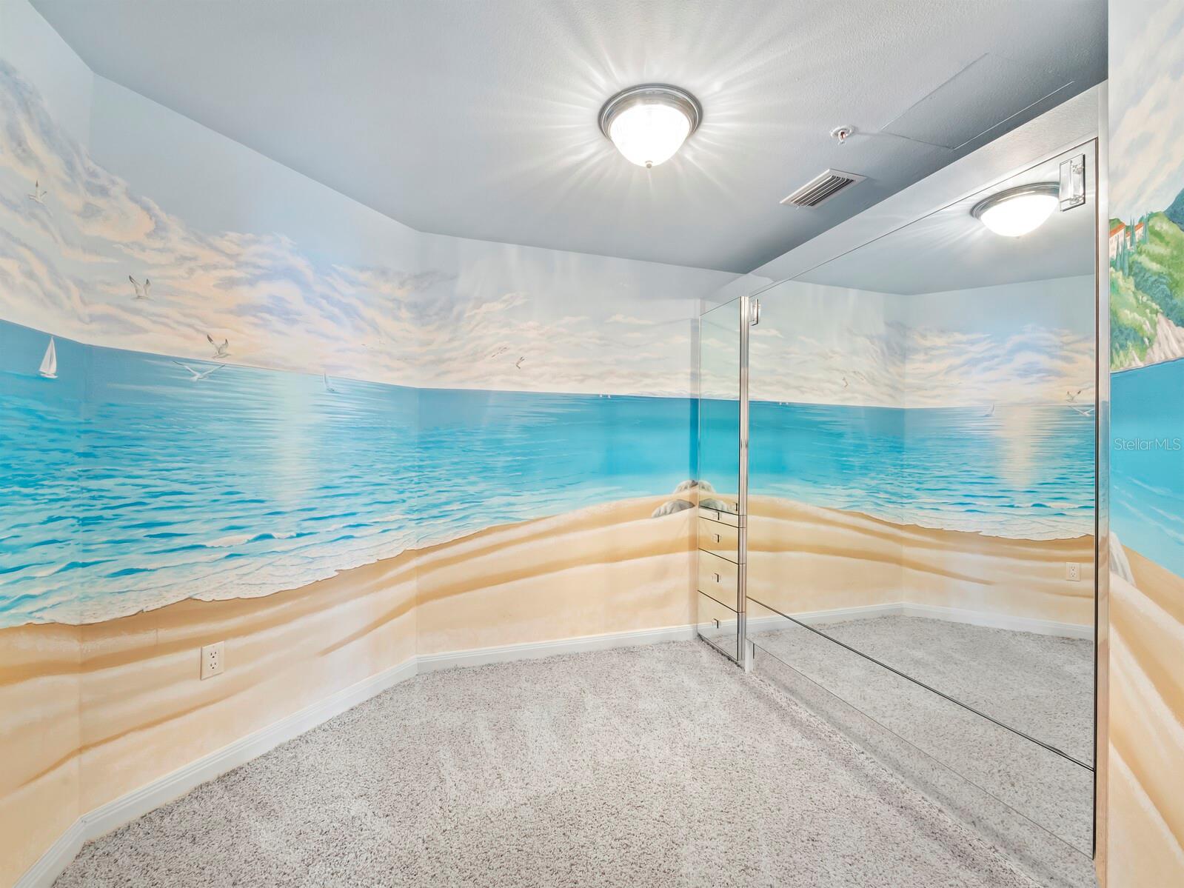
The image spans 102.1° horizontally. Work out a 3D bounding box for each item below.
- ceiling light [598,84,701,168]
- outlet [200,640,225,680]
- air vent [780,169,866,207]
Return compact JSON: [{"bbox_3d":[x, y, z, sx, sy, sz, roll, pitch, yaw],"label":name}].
[{"bbox_3d":[0.197,-1.031,1.647,0.355,0.164,0.355,1,0,0],"label":"ceiling light"},{"bbox_3d":[-1.347,0.771,1.704,0.010,0.115,0.071,0,0,28],"label":"outlet"},{"bbox_3d":[0.995,-1.093,2.074,0.191,0.020,0.286,1,0,-18],"label":"air vent"}]

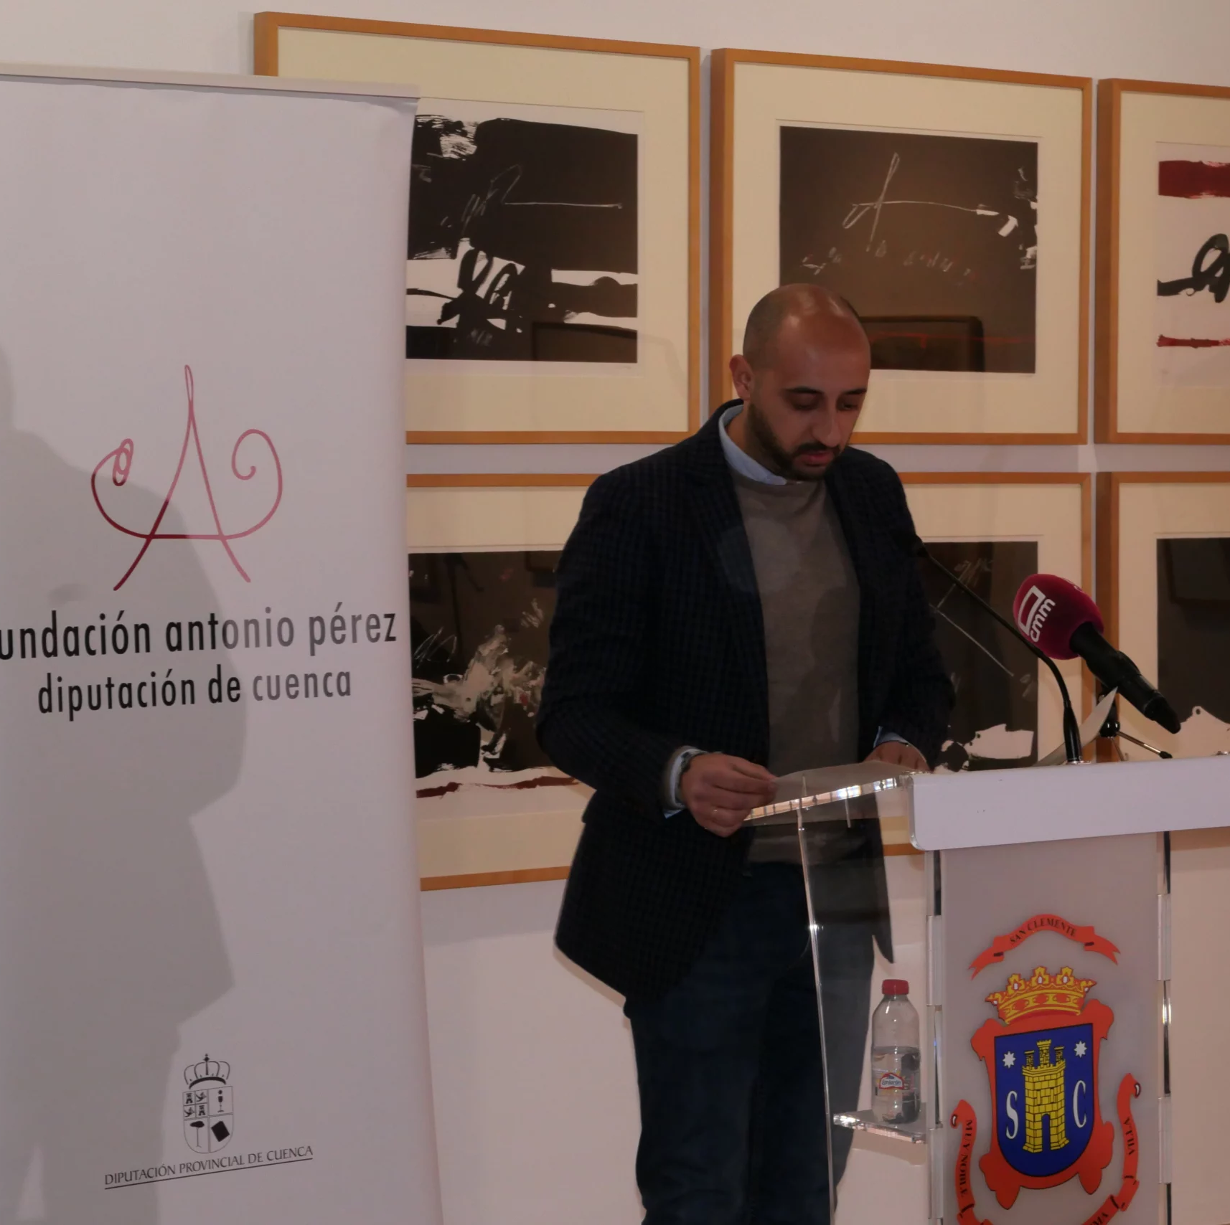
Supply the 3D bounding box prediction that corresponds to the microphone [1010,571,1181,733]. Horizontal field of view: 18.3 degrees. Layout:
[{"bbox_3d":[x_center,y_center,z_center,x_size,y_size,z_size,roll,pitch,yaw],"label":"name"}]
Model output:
[{"bbox_3d":[0.598,0.054,4.700,0.293,0.090,0.090,44,5,33],"label":"microphone"}]

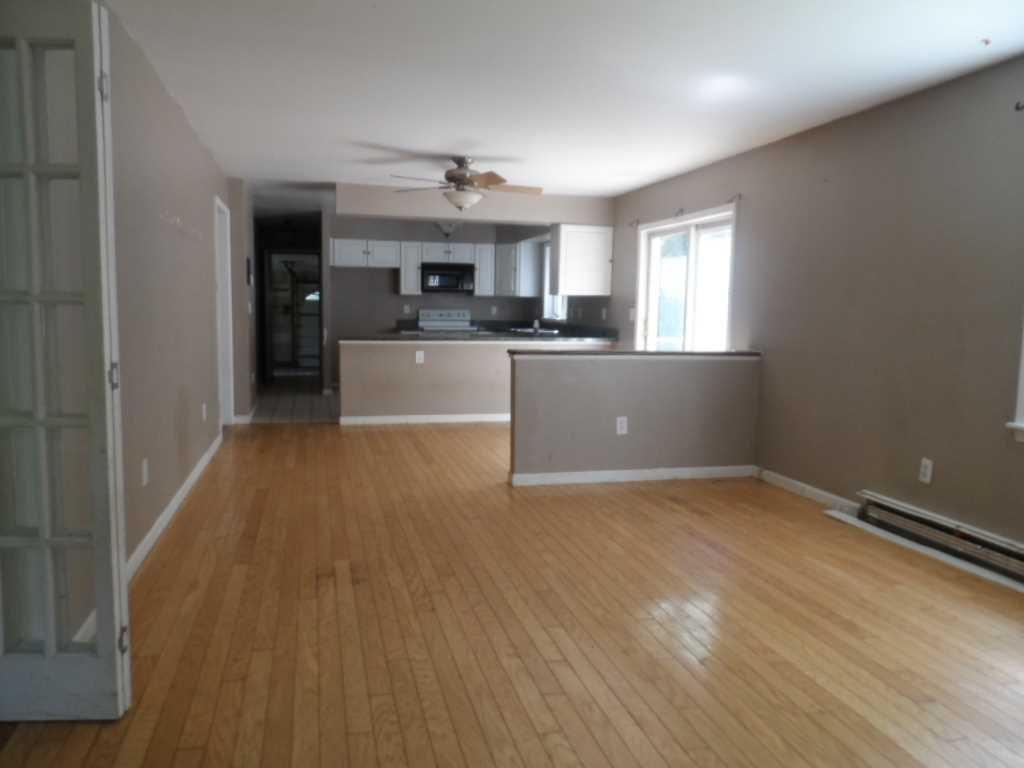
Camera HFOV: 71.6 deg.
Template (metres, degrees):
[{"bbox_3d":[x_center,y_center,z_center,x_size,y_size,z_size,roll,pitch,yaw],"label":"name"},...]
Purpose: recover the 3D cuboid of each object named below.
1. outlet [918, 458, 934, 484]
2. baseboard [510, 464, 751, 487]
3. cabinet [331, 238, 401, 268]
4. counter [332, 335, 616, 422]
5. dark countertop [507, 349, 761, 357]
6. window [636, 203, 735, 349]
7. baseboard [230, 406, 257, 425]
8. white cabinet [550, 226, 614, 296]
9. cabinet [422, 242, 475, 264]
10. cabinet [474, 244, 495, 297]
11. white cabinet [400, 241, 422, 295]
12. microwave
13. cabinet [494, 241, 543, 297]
[{"bbox_3d":[2.244,0.472,3.849,0.010,0.122,0.077,0,6,-16],"label":"outlet"},{"bbox_3d":[0.911,0.650,5.042,1.862,0.089,0.024,0,6,-15],"label":"baseboard"},{"bbox_3d":[-2.032,-1.792,9.834,0.930,0.375,0.320,0,6,-16],"label":"cabinet"},{"bbox_3d":[-0.407,-0.065,7.814,2.916,0.887,0.643,0,6,-15],"label":"counter"},{"bbox_3d":[0.908,-0.224,5.078,1.910,0.030,0.150,0,6,-16],"label":"dark countertop"},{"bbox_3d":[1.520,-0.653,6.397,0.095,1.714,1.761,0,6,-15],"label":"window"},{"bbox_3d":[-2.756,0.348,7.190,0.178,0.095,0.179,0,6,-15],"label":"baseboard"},{"bbox_3d":[0.768,-1.358,7.849,0.613,0.750,0.322,0,6,-15],"label":"white cabinet"},{"bbox_3d":[-0.931,-1.859,10.133,0.755,0.300,0.320,0,6,-16],"label":"cabinet"},{"bbox_3d":[-0.434,-1.655,10.480,0.324,0.750,0.315,0,6,-15],"label":"cabinet"},{"bbox_3d":[-1.463,-1.647,10.196,0.303,0.750,0.315,0,6,-15],"label":"white cabinet"},{"bbox_3d":[-0.945,-1.496,10.134,0.760,0.420,0.390,0,6,-16],"label":"microwave"},{"bbox_3d":[0.060,-1.642,10.272,0.600,0.765,0.600,1,6,-2],"label":"cabinet"}]

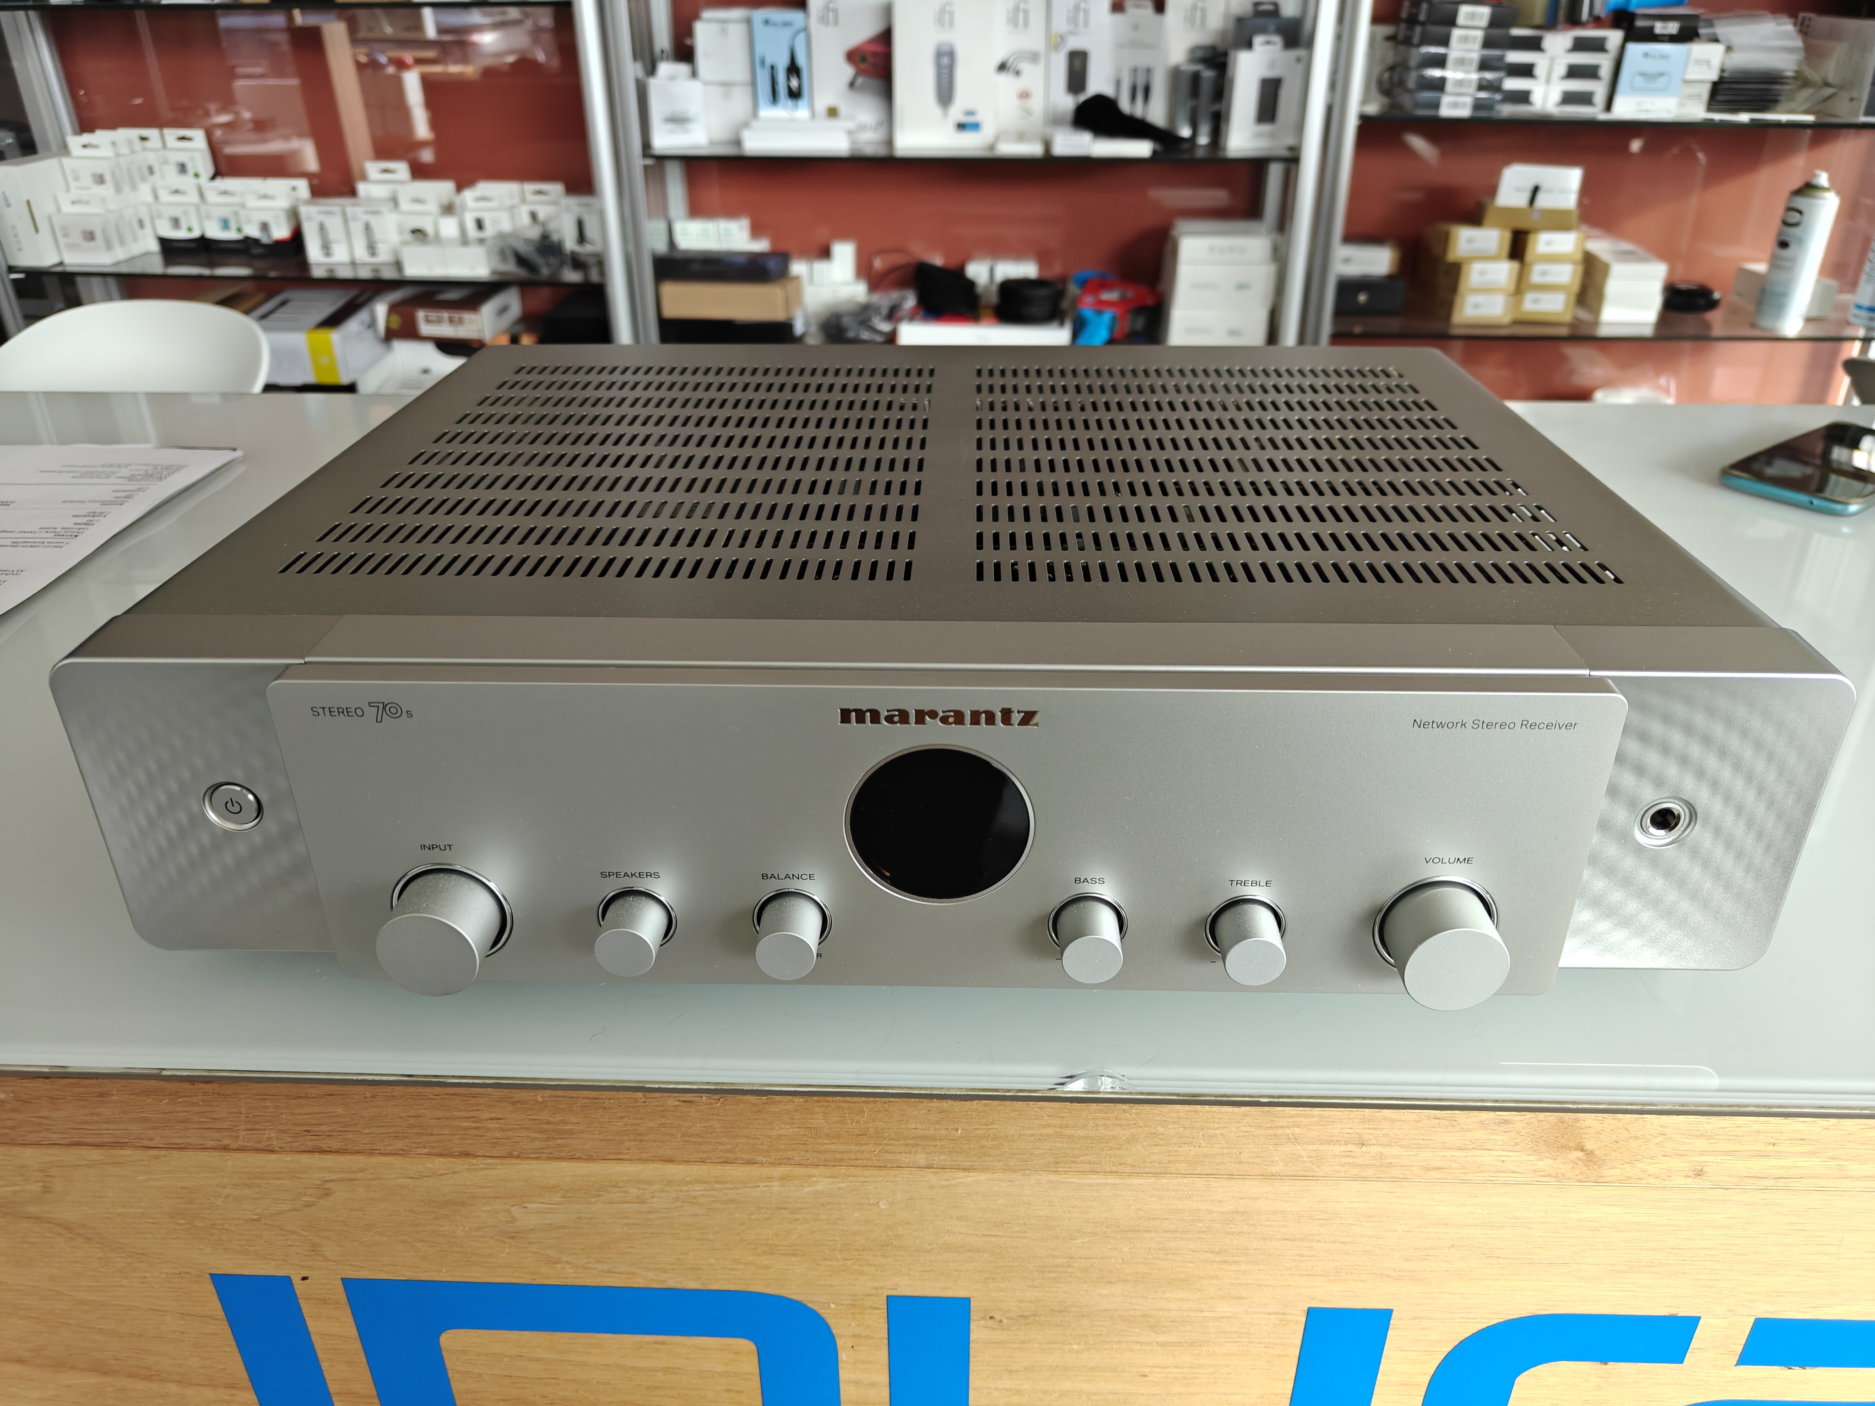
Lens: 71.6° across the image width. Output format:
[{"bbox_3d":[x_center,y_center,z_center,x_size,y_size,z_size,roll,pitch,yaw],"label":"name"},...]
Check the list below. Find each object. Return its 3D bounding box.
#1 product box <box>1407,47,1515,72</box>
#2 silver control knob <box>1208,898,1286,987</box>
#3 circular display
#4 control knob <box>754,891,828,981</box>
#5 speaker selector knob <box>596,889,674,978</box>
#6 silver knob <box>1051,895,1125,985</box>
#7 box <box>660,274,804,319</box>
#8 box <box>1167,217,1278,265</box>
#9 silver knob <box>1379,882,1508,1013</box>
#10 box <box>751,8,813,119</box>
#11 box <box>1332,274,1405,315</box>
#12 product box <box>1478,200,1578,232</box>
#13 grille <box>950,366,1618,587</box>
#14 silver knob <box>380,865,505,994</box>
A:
[{"bbox_3d":[0.735,-0.924,1.868,0.125,0.033,0.120,1,28,1],"label":"product box"},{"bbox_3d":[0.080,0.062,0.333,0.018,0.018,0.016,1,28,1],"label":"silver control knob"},{"bbox_3d":[0.001,0.031,0.325,0.046,0.046,0.004,0,28,1],"label":"circular display"},{"bbox_3d":[-0.038,0.061,0.334,0.017,0.017,0.016,0,28,1],"label":"control knob"},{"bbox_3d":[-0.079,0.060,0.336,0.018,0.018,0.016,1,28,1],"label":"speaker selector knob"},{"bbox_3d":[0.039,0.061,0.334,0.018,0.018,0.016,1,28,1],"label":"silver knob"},{"bbox_3d":[-0.331,-0.675,2.125,0.191,0.057,0.190,1,28,3],"label":"box"},{"bbox_3d":[0.443,-0.732,2.065,0.143,0.041,0.160,0,28,1],"label":"box"},{"bbox_3d":[0.129,0.062,0.330,0.028,0.028,0.019,1,28,1],"label":"silver knob"},{"bbox_3d":[-0.234,-0.969,1.996,0.087,0.162,0.045,0,28,1],"label":"box"},{"bbox_3d":[0.696,-0.682,2.156,0.121,0.054,0.100,0,28,1],"label":"box"},{"bbox_3d":[0.917,-0.762,2.033,0.141,0.033,0.065,0,28,1],"label":"product box"},{"bbox_3d":[0.104,-0.087,0.465,0.180,0.004,0.232,0,28,1],"label":"grille"},{"bbox_3d":[-0.128,0.060,0.334,0.027,0.027,0.019,0,28,1],"label":"silver knob"}]

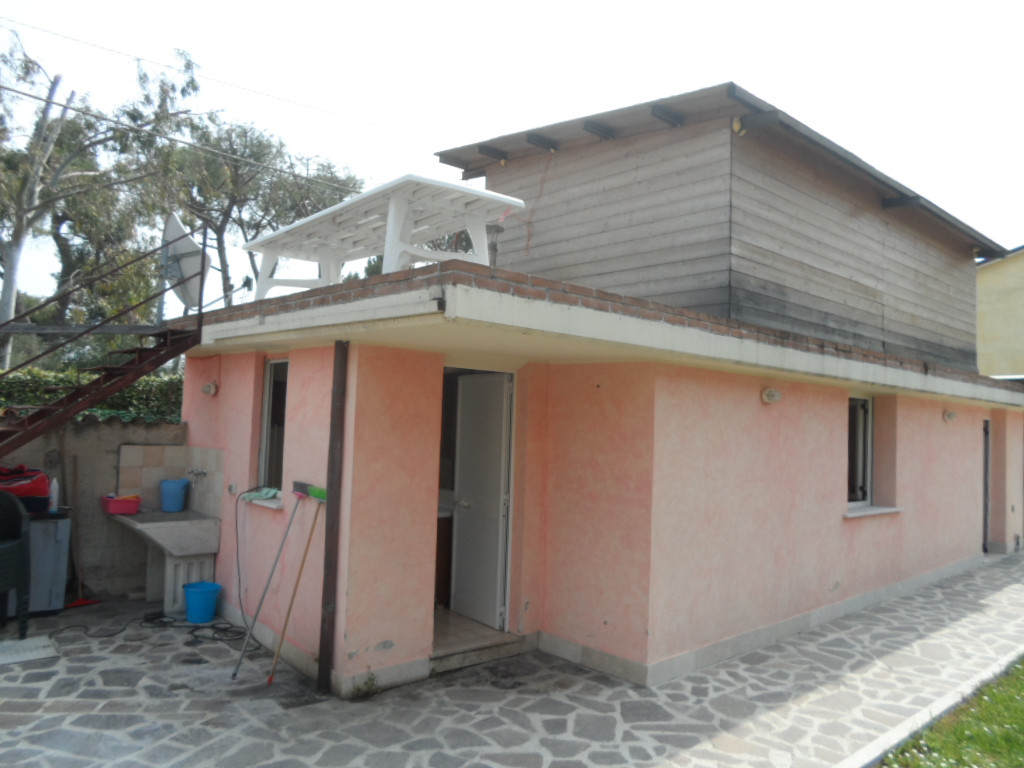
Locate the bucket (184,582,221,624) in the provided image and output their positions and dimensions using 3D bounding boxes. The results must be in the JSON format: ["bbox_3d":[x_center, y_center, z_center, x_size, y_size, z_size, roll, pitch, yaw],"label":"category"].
[{"bbox_3d":[-2.658,1.866,6.336,0.310,0.290,0.310,1,-3,0],"label":"bucket"}]

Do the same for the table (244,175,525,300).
[{"bbox_3d":[-0.982,-0.712,5.006,0.820,0.720,2.250,4,-4,-38],"label":"table"}]

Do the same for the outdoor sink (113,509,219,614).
[{"bbox_3d":[-3.091,1.586,6.543,0.710,0.810,0.920,4,-4,-44],"label":"outdoor sink"}]

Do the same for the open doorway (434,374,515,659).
[{"bbox_3d":[-0.278,0.928,5.662,0.870,2.080,0.200,4,-4,-44],"label":"open doorway"}]

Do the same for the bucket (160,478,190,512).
[{"bbox_3d":[-3.202,1.061,7.000,0.270,0.270,0.270,4,-4,-44],"label":"bucket"}]

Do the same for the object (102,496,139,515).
[{"bbox_3d":[-3.521,1.092,6.692,0.320,0.145,0.260,4,-4,-44],"label":"object"}]

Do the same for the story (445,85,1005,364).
[{"bbox_3d":[3.076,-1.145,9.126,7.500,2.200,3.450,4,-4,-44],"label":"story"}]

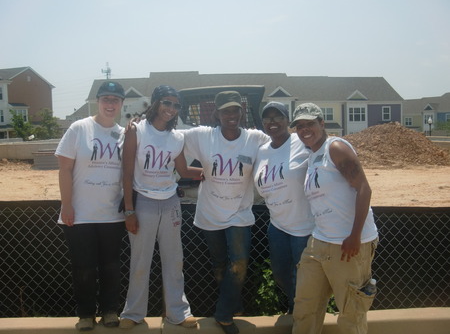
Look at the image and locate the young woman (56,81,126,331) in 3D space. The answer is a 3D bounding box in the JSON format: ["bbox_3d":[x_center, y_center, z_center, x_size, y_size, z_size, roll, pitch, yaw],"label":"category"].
[{"bbox_3d":[-0.905,0.271,3.402,0.530,1.711,0.360,-1,3,-12],"label":"young woman"}]

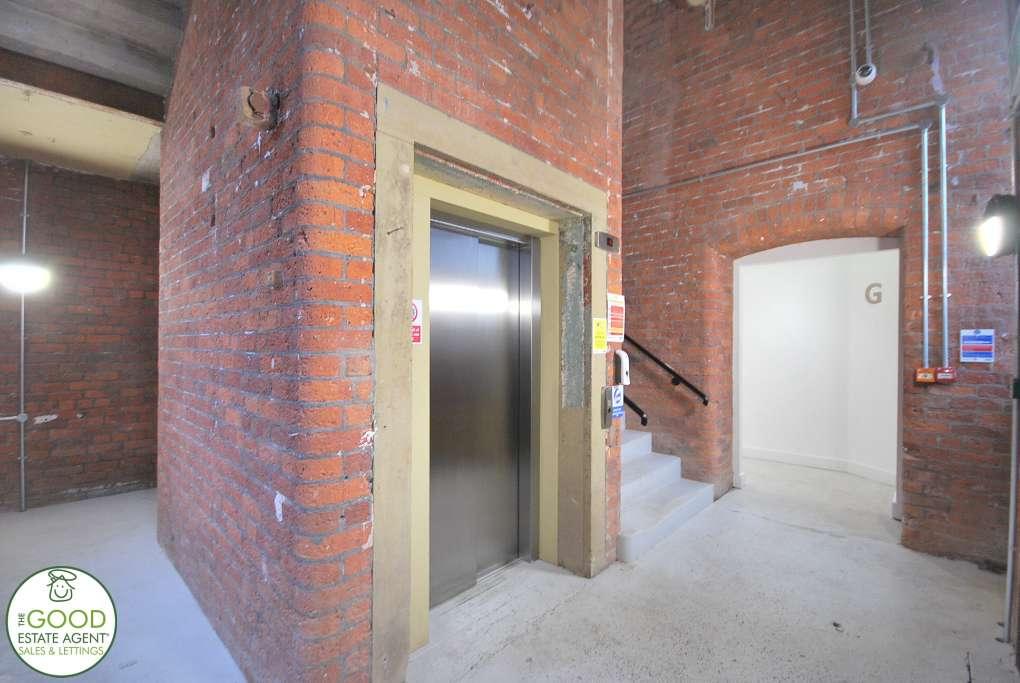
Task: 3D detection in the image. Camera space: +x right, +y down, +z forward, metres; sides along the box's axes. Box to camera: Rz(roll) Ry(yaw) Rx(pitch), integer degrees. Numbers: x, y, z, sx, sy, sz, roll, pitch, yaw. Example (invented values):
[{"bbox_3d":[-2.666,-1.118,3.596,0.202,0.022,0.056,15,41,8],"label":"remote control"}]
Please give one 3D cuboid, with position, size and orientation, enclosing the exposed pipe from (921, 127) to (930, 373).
[{"bbox_3d":[2.754,-0.627,2.821,0.025,1.604,0.025,0,-1,0],"label":"exposed pipe"}]

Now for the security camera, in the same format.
[{"bbox_3d":[2.532,-1.905,3.021,0.112,0.115,0.090,0,-1,43],"label":"security camera"}]

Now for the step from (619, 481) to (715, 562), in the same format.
[{"bbox_3d":[1.179,1.317,3.276,0.275,0.152,1.470,0,-1,43],"label":"step"}]

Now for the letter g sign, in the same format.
[{"bbox_3d":[3.716,-0.491,4.353,0.015,0.212,0.170,0,-1,-9],"label":"letter g sign"}]

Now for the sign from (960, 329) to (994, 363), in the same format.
[{"bbox_3d":[2.942,0.030,2.676,0.146,0.208,0.008,0,-1,43],"label":"sign"}]

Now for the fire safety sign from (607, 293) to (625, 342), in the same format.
[{"bbox_3d":[0.677,-0.147,2.714,0.008,0.297,0.212,0,-1,43],"label":"fire safety sign"}]

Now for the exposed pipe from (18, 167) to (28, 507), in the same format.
[{"bbox_3d":[-3.945,-0.050,3.469,0.023,2.850,0.023,0,-1,43],"label":"exposed pipe"}]

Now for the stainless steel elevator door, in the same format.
[{"bbox_3d":[-0.217,0.378,2.455,0.070,2.000,0.780,0,-1,43],"label":"stainless steel elevator door"}]

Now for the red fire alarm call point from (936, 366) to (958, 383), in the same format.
[{"bbox_3d":[2.825,0.218,2.752,0.093,0.090,0.050,0,-1,43],"label":"red fire alarm call point"}]

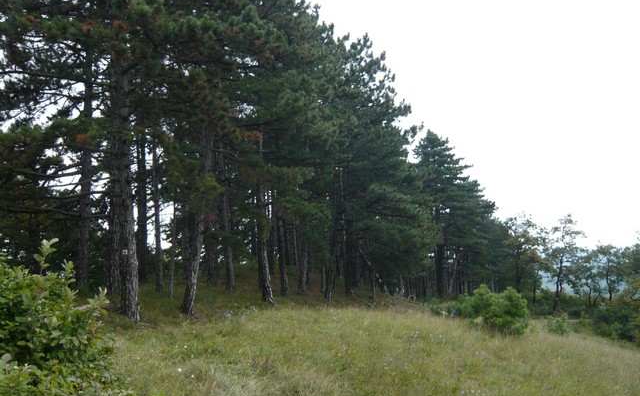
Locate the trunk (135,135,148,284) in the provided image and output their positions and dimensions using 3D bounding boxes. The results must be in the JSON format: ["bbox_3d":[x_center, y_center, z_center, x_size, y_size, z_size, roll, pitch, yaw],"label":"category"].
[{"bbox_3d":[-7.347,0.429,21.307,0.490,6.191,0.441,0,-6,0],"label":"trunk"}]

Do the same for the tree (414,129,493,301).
[{"bbox_3d":[8.714,0.981,33.541,5.183,10.904,4.665,0,-6,0],"label":"tree"}]

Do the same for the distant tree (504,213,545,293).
[{"bbox_3d":[14.330,3.798,36.277,2.803,5.575,2.523,0,-6,0],"label":"distant tree"}]

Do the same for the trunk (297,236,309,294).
[{"bbox_3d":[-0.663,2.551,19.608,0.386,2.179,0.348,0,-6,0],"label":"trunk"}]

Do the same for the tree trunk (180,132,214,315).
[{"bbox_3d":[-3.204,0.598,13.539,0.756,4.813,0.453,0,-6,0],"label":"tree trunk"}]

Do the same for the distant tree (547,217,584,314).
[{"bbox_3d":[14.360,3.805,30.283,2.223,5.689,2.001,0,-6,0],"label":"distant tree"}]

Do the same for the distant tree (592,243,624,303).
[{"bbox_3d":[20.729,5.342,37.198,2.299,3.986,2.069,0,-6,0],"label":"distant tree"}]

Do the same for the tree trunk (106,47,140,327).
[{"bbox_3d":[-4.817,-0.365,12.627,0.663,6.584,0.531,0,-6,0],"label":"tree trunk"}]

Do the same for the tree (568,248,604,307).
[{"bbox_3d":[17.082,5.085,33.183,2.307,3.680,2.077,0,-6,0],"label":"tree"}]

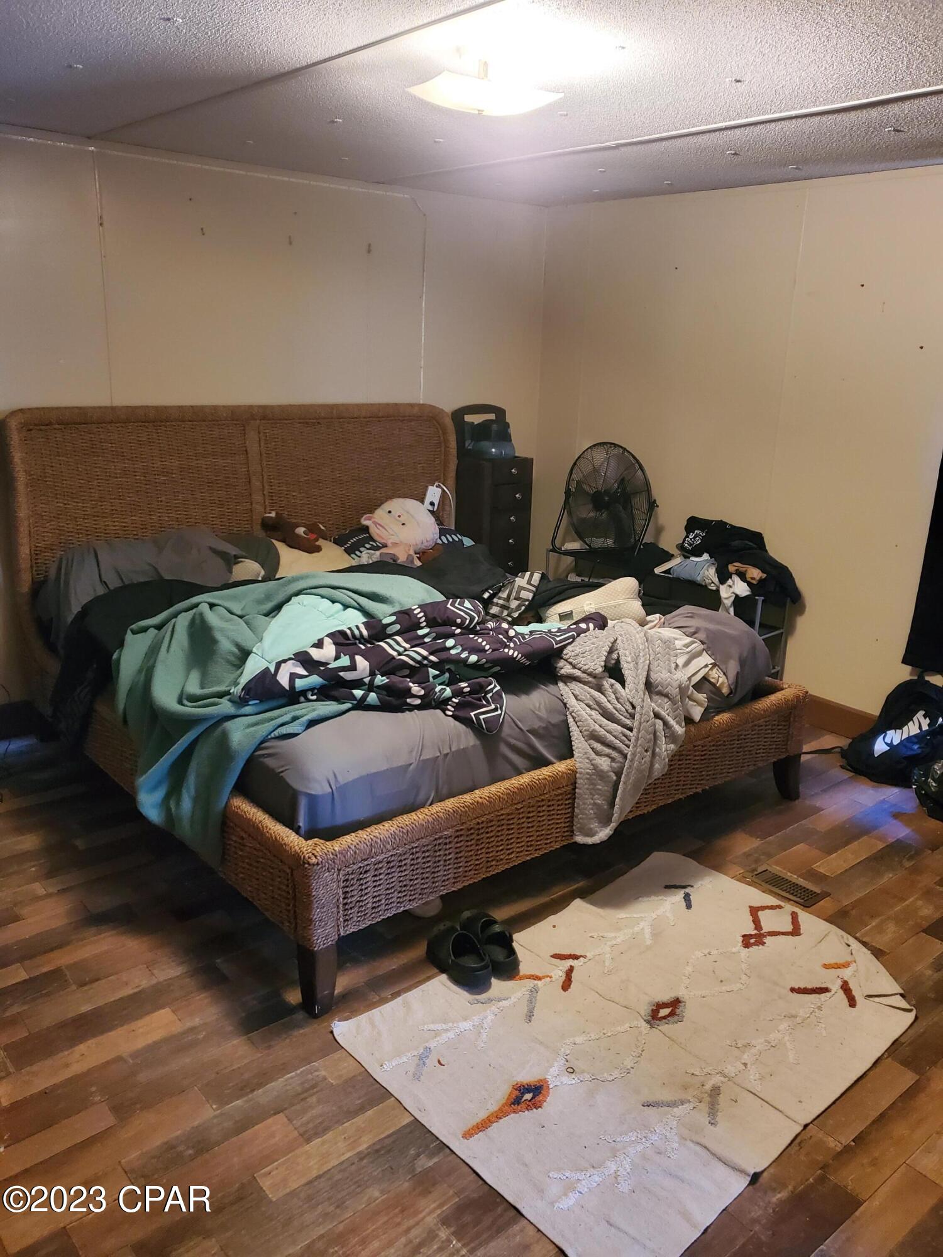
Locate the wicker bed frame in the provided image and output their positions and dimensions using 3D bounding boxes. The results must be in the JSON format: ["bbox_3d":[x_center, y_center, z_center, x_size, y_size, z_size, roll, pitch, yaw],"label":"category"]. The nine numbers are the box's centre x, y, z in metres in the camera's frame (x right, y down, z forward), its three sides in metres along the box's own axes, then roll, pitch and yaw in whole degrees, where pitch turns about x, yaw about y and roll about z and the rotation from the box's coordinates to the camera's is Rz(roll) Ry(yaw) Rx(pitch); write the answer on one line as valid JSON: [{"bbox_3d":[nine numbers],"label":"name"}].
[{"bbox_3d":[-0.266,-0.106,3.573,2.151,1.314,2.245,-11,21,-37],"label":"wicker bed frame"}]

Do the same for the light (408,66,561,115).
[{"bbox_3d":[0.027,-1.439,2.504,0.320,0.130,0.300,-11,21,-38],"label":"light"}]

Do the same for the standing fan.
[{"bbox_3d":[0.675,-0.627,4.580,0.560,0.545,0.250,16,21,40],"label":"standing fan"}]

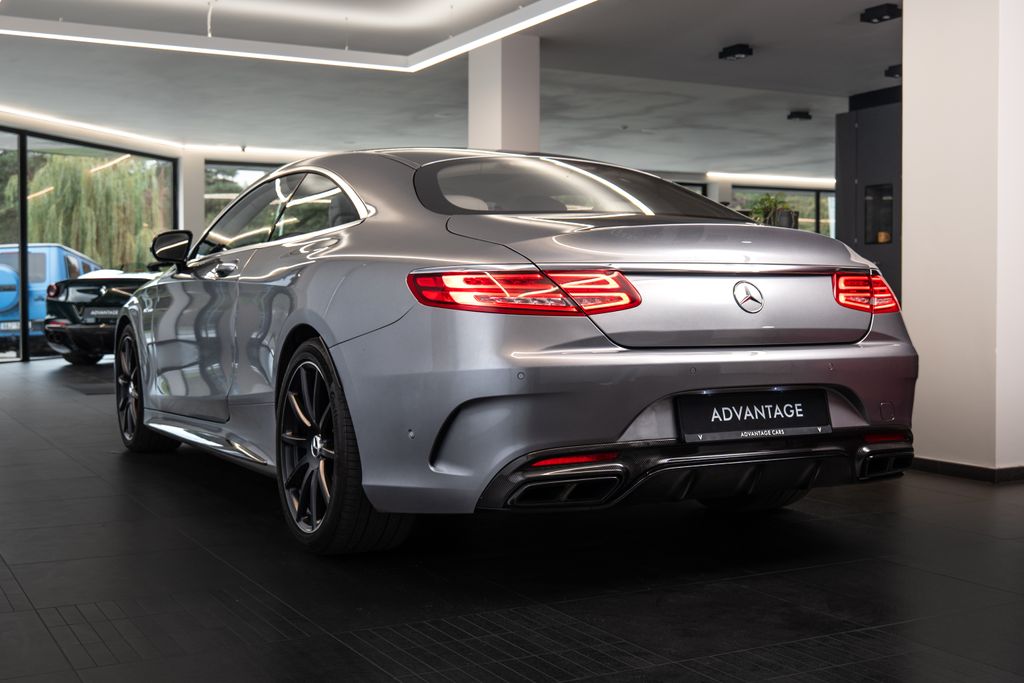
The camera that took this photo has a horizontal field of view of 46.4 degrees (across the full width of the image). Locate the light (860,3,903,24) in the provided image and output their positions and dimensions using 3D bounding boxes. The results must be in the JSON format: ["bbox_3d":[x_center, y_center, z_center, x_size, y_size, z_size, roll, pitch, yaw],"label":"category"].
[{"bbox_3d":[3.075,-2.720,9.939,0.168,0.095,0.295,-1,2,-29],"label":"light"}]

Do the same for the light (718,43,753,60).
[{"bbox_3d":[2.150,-2.773,11.471,0.168,0.095,0.295,-1,2,-29],"label":"light"}]

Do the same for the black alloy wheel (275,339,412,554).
[{"bbox_3d":[-0.544,0.339,3.912,0.285,0.705,0.705,-1,2,-28],"label":"black alloy wheel"}]

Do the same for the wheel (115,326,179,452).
[{"bbox_3d":[-1.966,0.251,6.503,0.260,0.710,0.710,-1,2,-28],"label":"wheel"}]

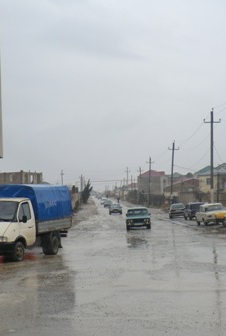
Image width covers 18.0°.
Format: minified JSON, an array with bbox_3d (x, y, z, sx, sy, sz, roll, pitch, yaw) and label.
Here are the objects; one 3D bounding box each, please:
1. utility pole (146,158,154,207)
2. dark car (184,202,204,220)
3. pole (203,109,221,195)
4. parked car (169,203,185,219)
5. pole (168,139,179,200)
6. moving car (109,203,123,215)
[{"bbox_3d":[6.341,2.601,121.000,1.400,9.000,0.300,1,-3,-2],"label":"utility pole"},{"bbox_3d":[7.850,4.129,67.000,1.680,1.530,4.050,-2,-3,-4],"label":"dark car"},{"bbox_3d":[8.387,-0.337,60.000,1.500,9.300,0.300,0,-3,-2],"label":"pole"},{"bbox_3d":[6.900,4.605,74.500,1.670,1.410,4.100,-2,-3,0],"label":"parked car"},{"bbox_3d":[7.523,1.176,90.000,1.450,9.200,0.300,3,-3,-2],"label":"pole"},{"bbox_3d":[0.420,5.416,93.000,1.670,1.450,4.200,-2,-3,-1],"label":"moving car"}]

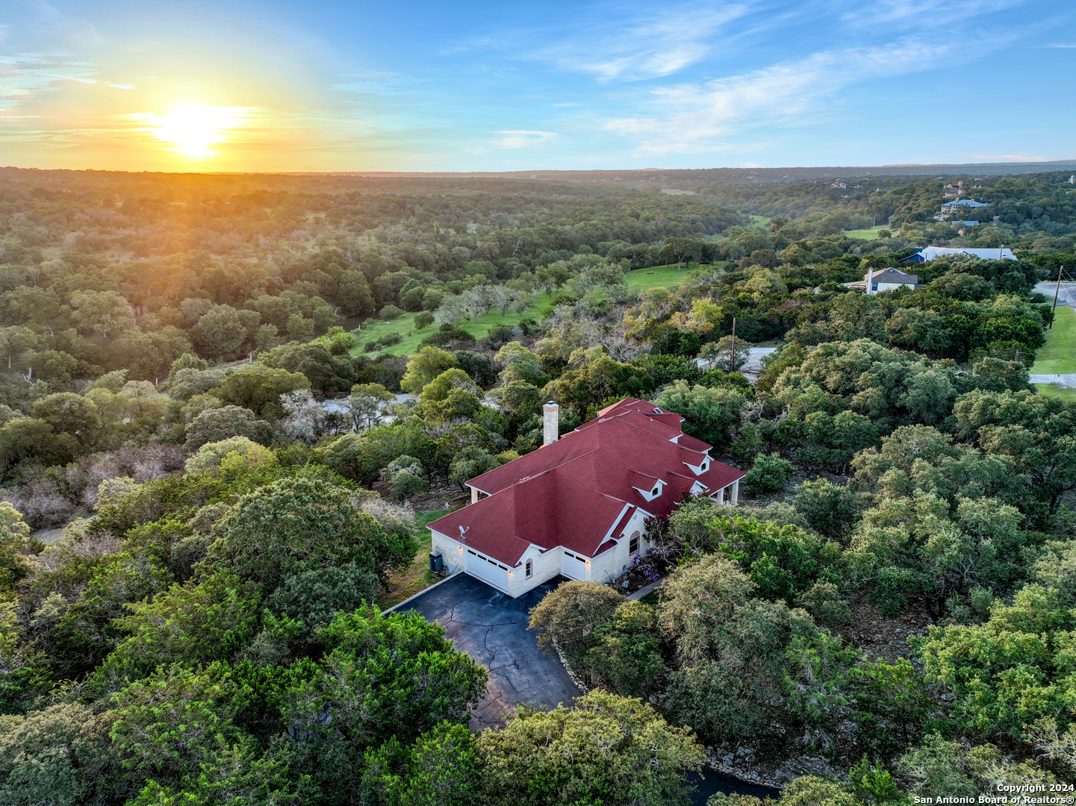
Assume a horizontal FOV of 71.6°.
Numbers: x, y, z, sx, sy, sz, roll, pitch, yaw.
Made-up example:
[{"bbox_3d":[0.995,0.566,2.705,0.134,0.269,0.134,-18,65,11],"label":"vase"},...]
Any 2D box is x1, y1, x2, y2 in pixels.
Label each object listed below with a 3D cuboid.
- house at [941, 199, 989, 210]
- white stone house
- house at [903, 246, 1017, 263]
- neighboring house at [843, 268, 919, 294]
[{"bbox_3d":[311.750,-143.920,545.000,32.000,9.000,19.000,8,19,24],"label":"house"},{"bbox_3d":[6.430,5.450,78.240,24.270,9.600,41.430,16,23,41],"label":"white stone house"},{"bbox_3d":[140.470,-48.870,250.000,36.500,7.000,14.000,1,17,2],"label":"house"},{"bbox_3d":[87.480,-31.280,190.000,15.000,6.700,13.000,4,18,12],"label":"neighboring house"}]

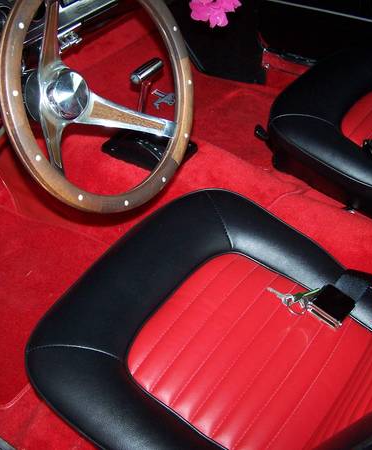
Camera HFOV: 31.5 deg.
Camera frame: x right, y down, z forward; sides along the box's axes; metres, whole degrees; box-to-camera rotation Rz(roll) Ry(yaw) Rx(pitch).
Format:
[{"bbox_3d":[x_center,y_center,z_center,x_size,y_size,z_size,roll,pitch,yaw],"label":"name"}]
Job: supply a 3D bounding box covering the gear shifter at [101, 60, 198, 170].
[{"bbox_3d":[-0.088,-0.251,1.419,0.185,0.220,0.126,23,47,28],"label":"gear shifter"}]

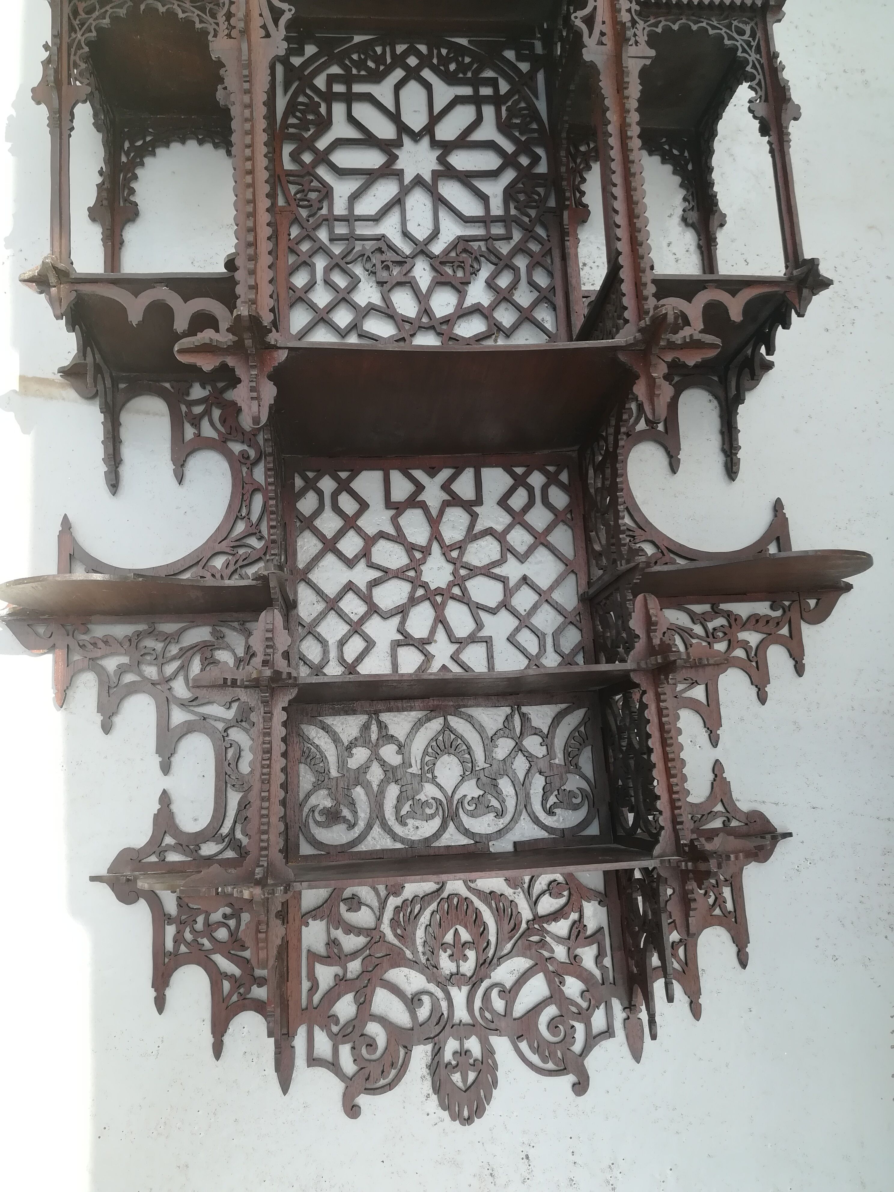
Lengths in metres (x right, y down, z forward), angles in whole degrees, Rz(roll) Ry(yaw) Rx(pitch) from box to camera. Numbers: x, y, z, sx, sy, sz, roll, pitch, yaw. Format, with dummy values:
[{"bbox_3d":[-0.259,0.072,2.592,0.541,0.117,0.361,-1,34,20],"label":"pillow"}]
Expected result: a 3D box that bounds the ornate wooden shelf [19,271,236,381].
[{"bbox_3d":[-0.293,-0.252,0.914,0.211,0.060,0.194,-2,-12,-6],"label":"ornate wooden shelf"}]

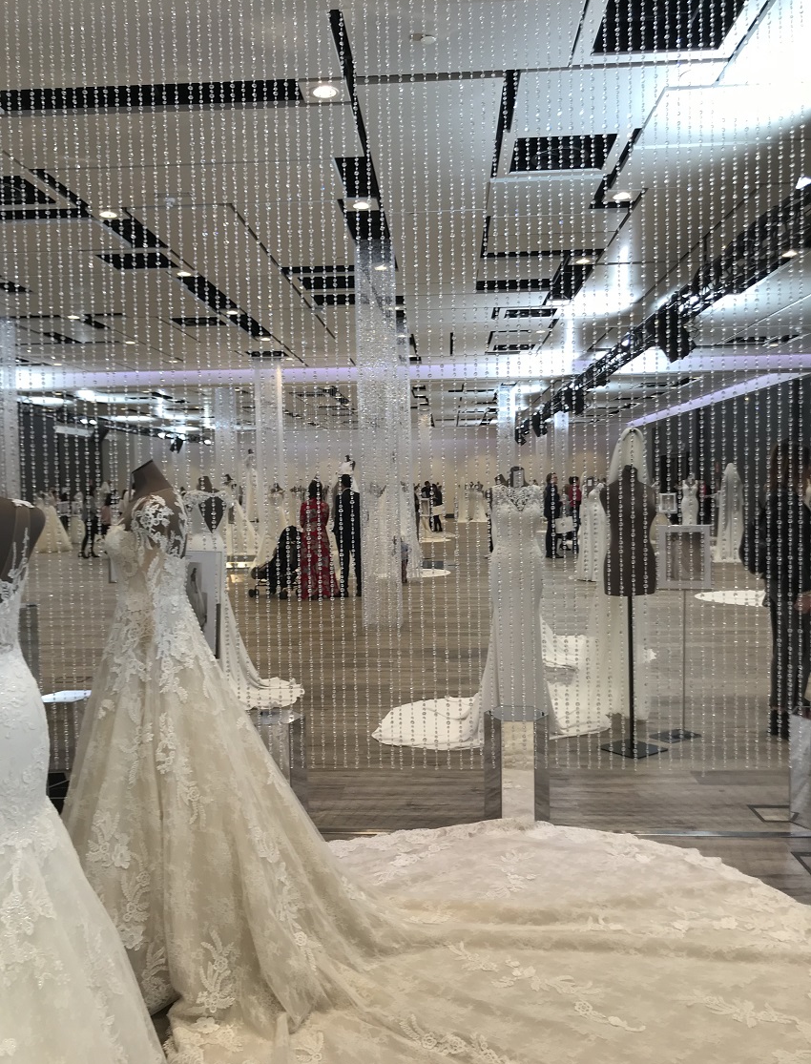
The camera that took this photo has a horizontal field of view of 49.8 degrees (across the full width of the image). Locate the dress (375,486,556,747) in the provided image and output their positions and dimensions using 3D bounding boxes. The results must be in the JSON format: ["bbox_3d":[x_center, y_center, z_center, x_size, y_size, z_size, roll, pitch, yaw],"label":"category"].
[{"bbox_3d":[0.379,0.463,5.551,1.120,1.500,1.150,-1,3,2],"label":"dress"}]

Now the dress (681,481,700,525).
[{"bbox_3d":[5.313,-0.233,16.314,0.420,1.620,0.420,0,3,11],"label":"dress"}]

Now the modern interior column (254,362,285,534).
[{"bbox_3d":[-2.779,-1.417,17.748,0.450,4.136,0.450,-1,3,3],"label":"modern interior column"}]

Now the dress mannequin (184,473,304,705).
[{"bbox_3d":[-1.242,0.445,6.500,0.880,1.500,1.120,-3,3,-27],"label":"dress mannequin"}]

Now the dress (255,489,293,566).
[{"bbox_3d":[-2.529,-0.044,16.617,0.800,1.500,0.850,-1,3,-6],"label":"dress"}]

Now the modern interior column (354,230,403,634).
[{"bbox_3d":[-0.290,-1.044,9.479,0.420,4.136,0.420,-1,3,3],"label":"modern interior column"}]

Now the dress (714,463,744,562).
[{"bbox_3d":[6.096,-0.372,16.508,0.600,1.850,0.750,0,3,11],"label":"dress"}]

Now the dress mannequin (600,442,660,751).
[{"bbox_3d":[1.278,0.419,4.899,0.360,1.620,0.290,-3,3,-27],"label":"dress mannequin"}]

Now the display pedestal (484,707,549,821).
[{"bbox_3d":[0.514,1.054,4.014,0.297,0.470,0.260,-1,3,8],"label":"display pedestal"}]

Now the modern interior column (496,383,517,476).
[{"bbox_3d":[2.608,-1.754,22.442,0.450,4.136,0.450,-1,3,3],"label":"modern interior column"}]

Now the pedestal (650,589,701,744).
[{"bbox_3d":[1.589,0.771,5.152,0.270,0.880,0.165,-3,3,-31],"label":"pedestal"}]

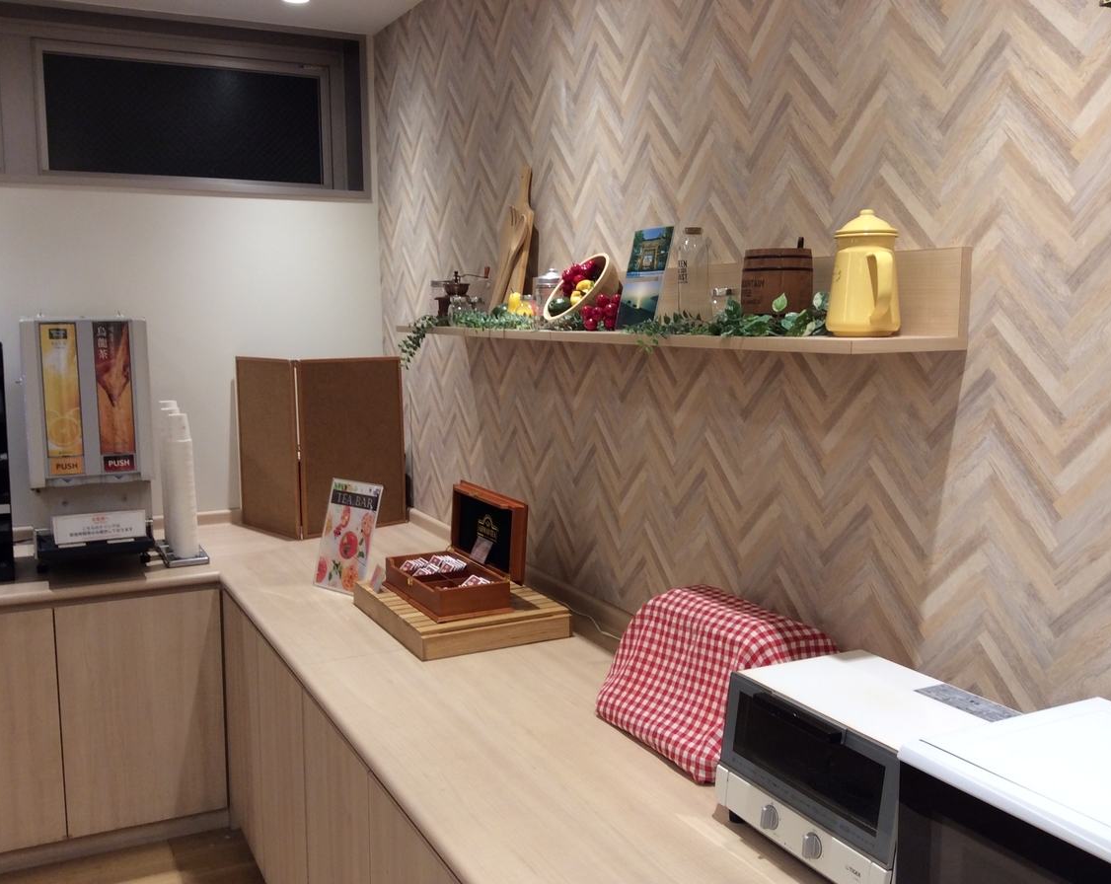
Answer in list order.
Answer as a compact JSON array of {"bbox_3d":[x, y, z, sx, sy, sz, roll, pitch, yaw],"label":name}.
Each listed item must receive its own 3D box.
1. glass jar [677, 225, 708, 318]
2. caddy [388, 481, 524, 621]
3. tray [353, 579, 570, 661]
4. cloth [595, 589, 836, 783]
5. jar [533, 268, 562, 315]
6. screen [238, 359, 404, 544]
[{"bbox_3d":[0.280,-0.326,2.204,0.062,0.208,0.062,0,7,0],"label":"glass jar"},{"bbox_3d":[-0.260,0.262,2.768,0.237,0.255,0.428,-4,8,-26],"label":"caddy"},{"bbox_3d":[-0.248,0.421,2.767,0.379,0.060,0.540,-4,8,-26],"label":"tray"},{"bbox_3d":[0.289,0.423,2.001,0.301,0.232,0.371,-4,8,-26],"label":"cloth"},{"bbox_3d":[-0.009,-0.355,2.709,0.077,0.148,0.077,0,7,0],"label":"jar"},{"bbox_3d":[-0.864,0.013,3.875,0.617,0.614,0.348,0,7,0],"label":"screen"}]

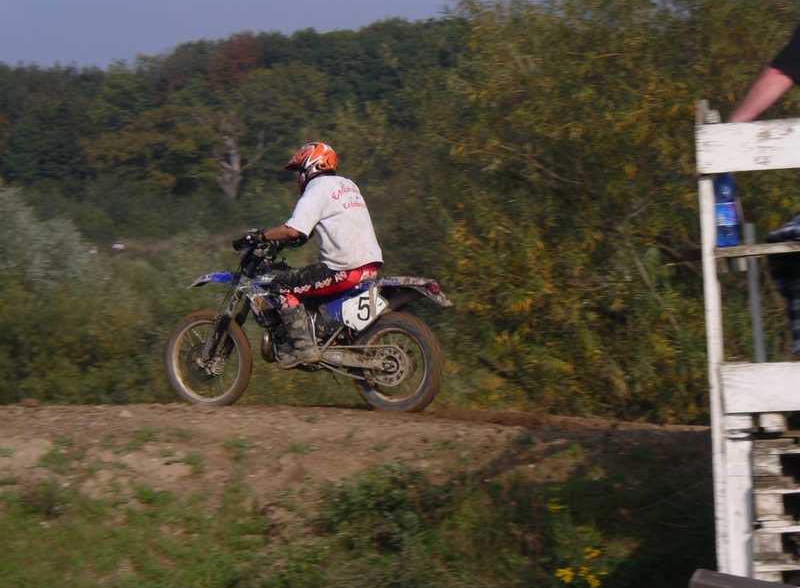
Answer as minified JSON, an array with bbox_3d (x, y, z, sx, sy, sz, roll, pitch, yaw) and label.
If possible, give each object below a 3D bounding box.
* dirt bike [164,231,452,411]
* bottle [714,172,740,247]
[{"bbox_3d":[-0.640,0.180,16.030,2.200,1.200,0.820,0,3,30],"label":"dirt bike"},{"bbox_3d":[1.166,-0.327,8.600,0.088,0.320,0.088,-3,-1,0],"label":"bottle"}]

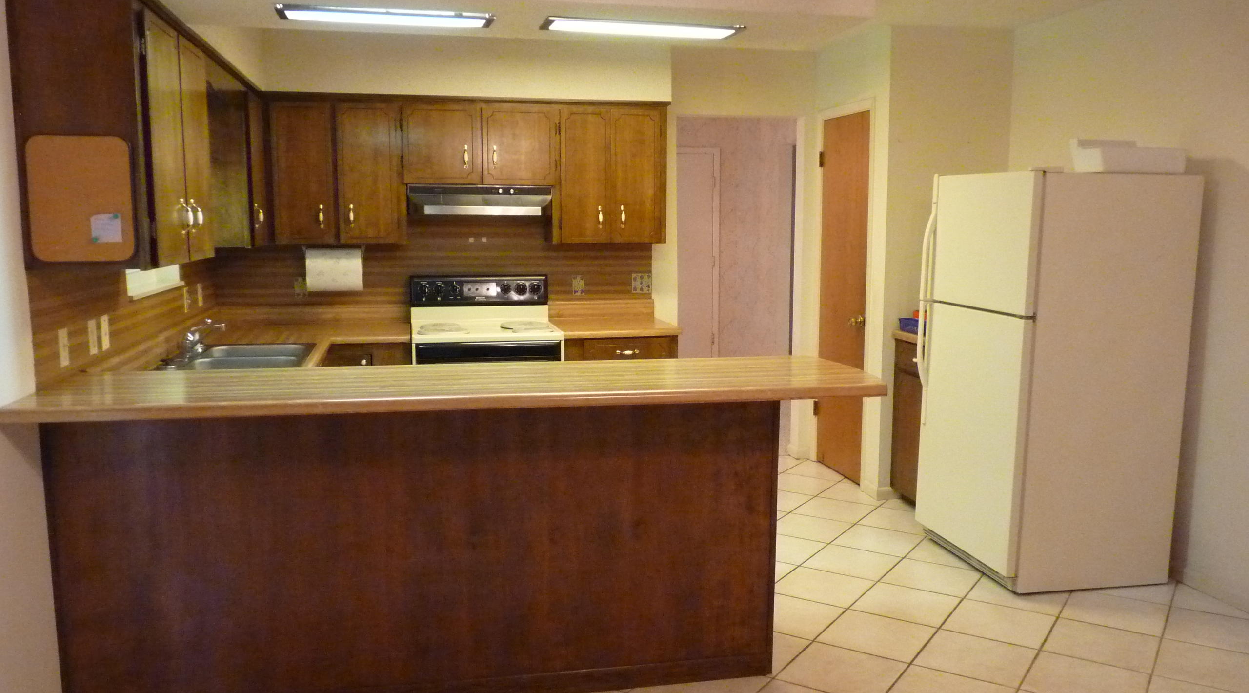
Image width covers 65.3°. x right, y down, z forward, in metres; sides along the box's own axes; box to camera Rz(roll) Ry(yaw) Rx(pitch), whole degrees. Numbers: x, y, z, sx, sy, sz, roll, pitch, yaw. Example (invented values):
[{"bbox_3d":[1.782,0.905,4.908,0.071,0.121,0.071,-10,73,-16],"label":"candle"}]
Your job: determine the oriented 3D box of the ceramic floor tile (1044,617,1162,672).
[{"bbox_3d":[1.649,1.035,3.368,0.333,0.010,0.333,4,8,33],"label":"ceramic floor tile"}]

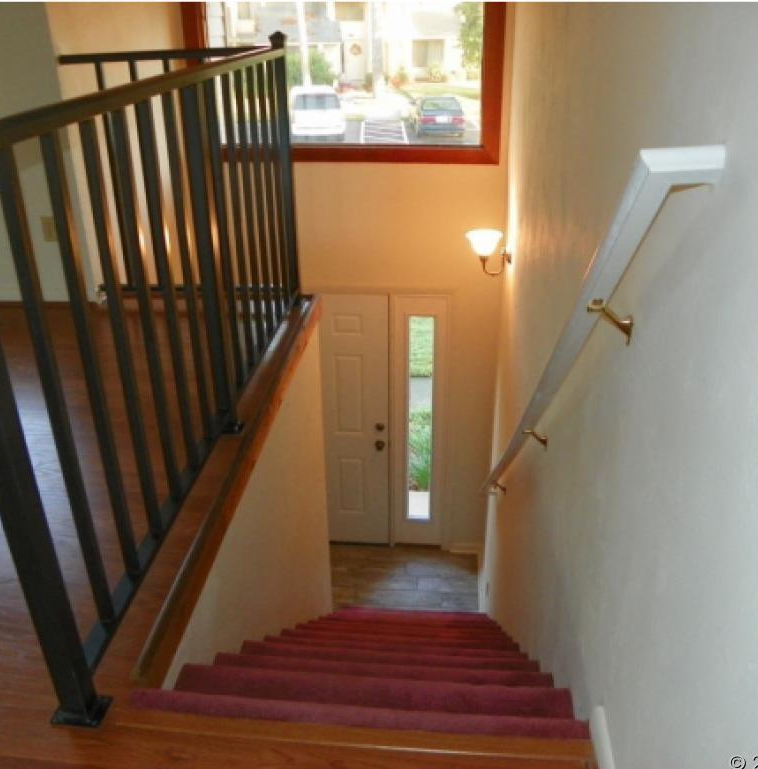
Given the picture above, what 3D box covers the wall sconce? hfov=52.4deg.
[{"bbox_3d":[0.630,-0.768,4.454,0.250,0.244,0.190,2,27,5],"label":"wall sconce"}]

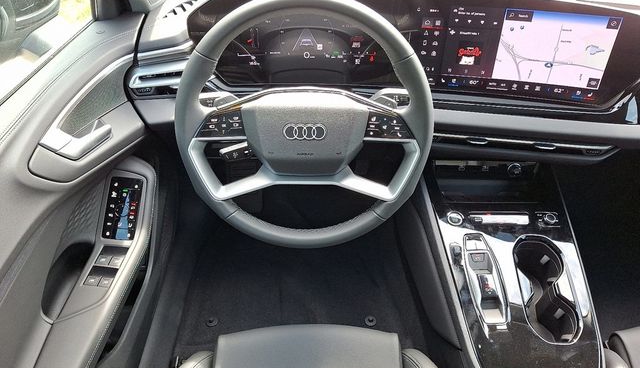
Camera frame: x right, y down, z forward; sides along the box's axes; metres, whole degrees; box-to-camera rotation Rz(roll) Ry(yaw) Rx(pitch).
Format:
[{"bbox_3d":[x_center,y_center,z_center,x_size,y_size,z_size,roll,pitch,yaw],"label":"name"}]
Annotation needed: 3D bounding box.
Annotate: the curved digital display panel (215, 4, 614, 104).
[{"bbox_3d":[0.148,-0.239,0.829,0.687,0.157,0.069,4,34,7],"label":"curved digital display panel"}]

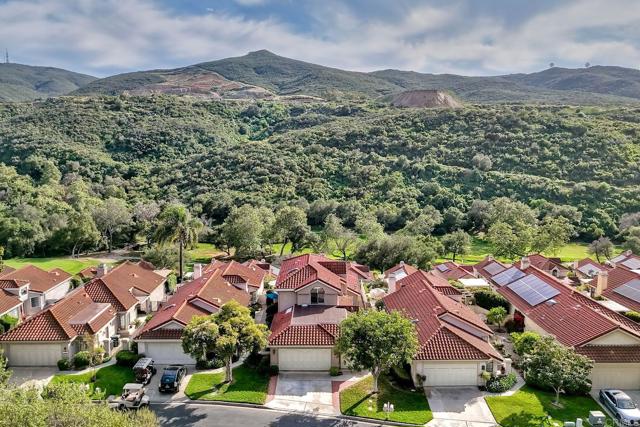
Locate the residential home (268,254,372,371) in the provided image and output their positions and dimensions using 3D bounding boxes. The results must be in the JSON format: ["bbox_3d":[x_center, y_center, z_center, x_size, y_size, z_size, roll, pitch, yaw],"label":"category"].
[{"bbox_3d":[0.450,9.559,51.584,10.300,7.200,19.300,0,9,0],"label":"residential home"}]

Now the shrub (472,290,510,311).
[{"bbox_3d":[22.489,11.474,60.638,4.000,1.800,2.400,0,10,0],"label":"shrub"}]

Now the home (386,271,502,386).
[{"bbox_3d":[12.800,11.620,50.757,9.400,5.500,19.000,0,9,0],"label":"home"}]

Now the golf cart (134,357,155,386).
[{"bbox_3d":[-16.500,14.852,43.891,1.200,1.850,2.600,0,9,0],"label":"golf cart"}]

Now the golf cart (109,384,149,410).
[{"bbox_3d":[-15.658,14.968,38.133,3.100,1.850,1.300,0,10,0],"label":"golf cart"}]

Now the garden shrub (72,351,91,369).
[{"bbox_3d":[-22.650,13.883,44.238,1.500,1.450,1.400,0,9,0],"label":"garden shrub"}]

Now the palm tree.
[{"bbox_3d":[-20.587,4.611,66.453,6.800,11.600,6.600,0,10,0],"label":"palm tree"}]

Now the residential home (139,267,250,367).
[{"bbox_3d":[-13.250,11.098,53.256,10.100,5.500,16.100,0,9,0],"label":"residential home"}]

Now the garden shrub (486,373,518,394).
[{"bbox_3d":[16.607,15.167,42.174,2.600,1.400,1.900,0,10,0],"label":"garden shrub"}]

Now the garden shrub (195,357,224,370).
[{"bbox_3d":[-10.517,14.100,44.110,2.600,1.000,1.300,0,10,0],"label":"garden shrub"}]

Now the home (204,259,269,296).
[{"bbox_3d":[-11.153,8.774,62.049,8.600,5.000,8.500,0,10,0],"label":"home"}]

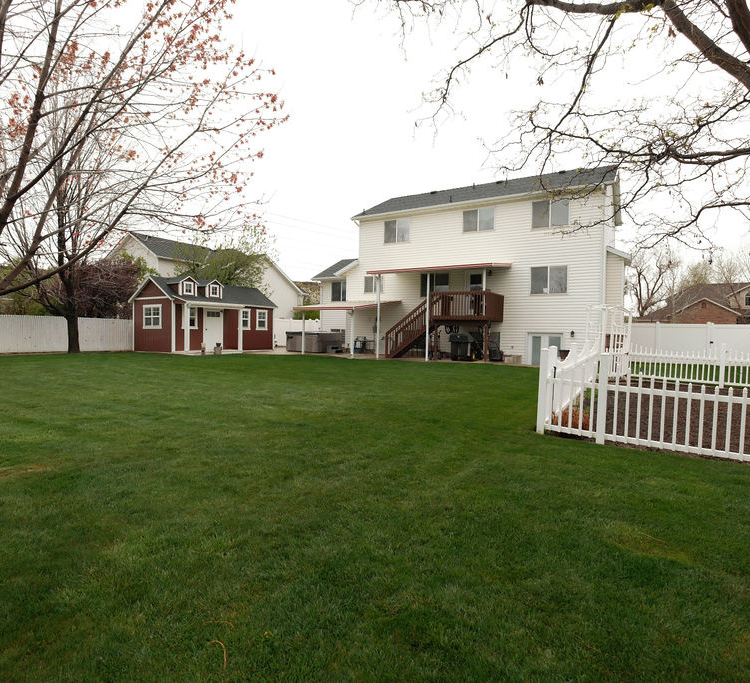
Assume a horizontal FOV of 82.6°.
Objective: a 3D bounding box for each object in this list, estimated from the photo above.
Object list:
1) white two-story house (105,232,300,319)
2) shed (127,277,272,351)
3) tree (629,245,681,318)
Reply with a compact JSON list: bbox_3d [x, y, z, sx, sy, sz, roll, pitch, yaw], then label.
[{"bbox_3d":[-13.231,-3.250,32.567,8.600,7.200,13.500,2,2,30],"label":"white two-story house"},{"bbox_3d":[-8.908,-1.368,23.350,4.100,3.730,7.000,2,2,30],"label":"shed"},{"bbox_3d":[29.294,-4.693,45.130,5.500,11.077,5.500,2,2,30],"label":"tree"}]

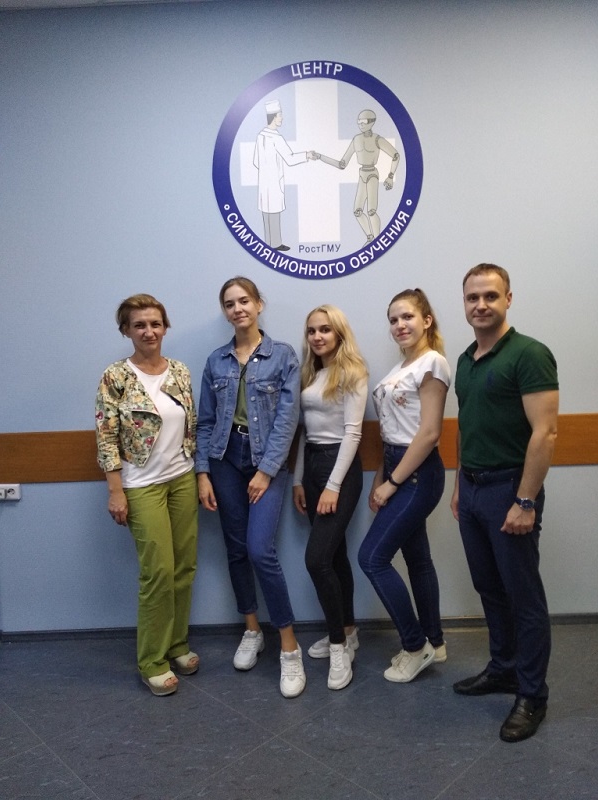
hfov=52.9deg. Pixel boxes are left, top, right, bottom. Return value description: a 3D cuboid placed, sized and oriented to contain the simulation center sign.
[{"bbox_3d":[0.092,-1.095,2.881,1.010,1.030,0.020,-2,5,0],"label":"simulation center sign"}]

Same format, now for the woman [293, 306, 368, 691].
[{"bbox_3d":[0.138,0.400,2.700,0.420,1.630,0.400,2,6,42],"label":"woman"}]

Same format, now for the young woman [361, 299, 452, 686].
[{"bbox_3d":[0.472,0.359,2.697,0.460,1.690,0.410,-5,5,-35],"label":"young woman"}]

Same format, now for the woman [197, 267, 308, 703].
[{"bbox_3d":[-0.216,0.344,2.660,0.490,1.770,0.420,-1,5,8],"label":"woman"}]

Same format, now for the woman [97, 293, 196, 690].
[{"bbox_3d":[-0.638,0.393,2.674,0.480,1.700,0.380,-5,5,-33],"label":"woman"}]

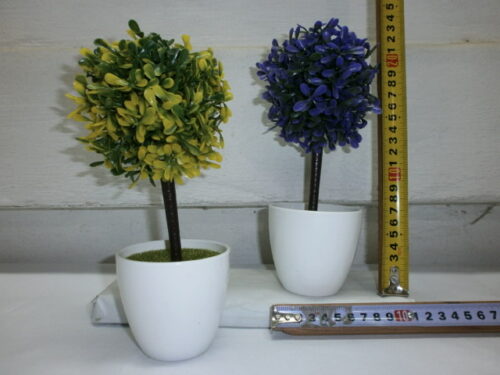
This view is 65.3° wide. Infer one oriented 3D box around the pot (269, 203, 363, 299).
[{"bbox_3d":[0.052,0.053,0.329,0.077,0.074,0.077,0,5,0],"label":"pot"}]

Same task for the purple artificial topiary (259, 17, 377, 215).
[{"bbox_3d":[0.055,-0.056,0.326,0.104,0.160,0.104,0,5,0],"label":"purple artificial topiary"}]

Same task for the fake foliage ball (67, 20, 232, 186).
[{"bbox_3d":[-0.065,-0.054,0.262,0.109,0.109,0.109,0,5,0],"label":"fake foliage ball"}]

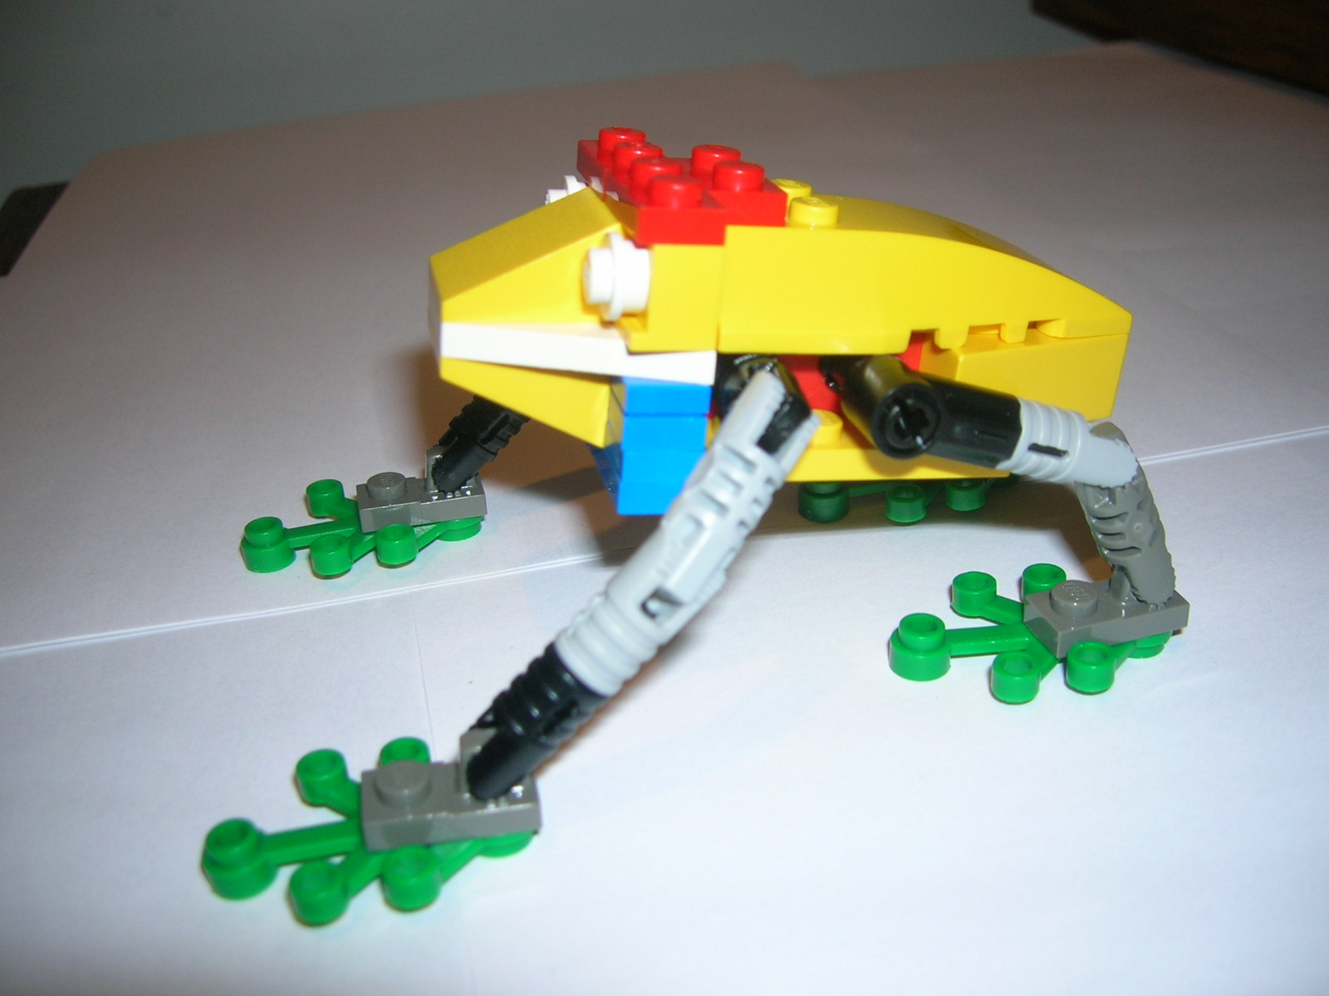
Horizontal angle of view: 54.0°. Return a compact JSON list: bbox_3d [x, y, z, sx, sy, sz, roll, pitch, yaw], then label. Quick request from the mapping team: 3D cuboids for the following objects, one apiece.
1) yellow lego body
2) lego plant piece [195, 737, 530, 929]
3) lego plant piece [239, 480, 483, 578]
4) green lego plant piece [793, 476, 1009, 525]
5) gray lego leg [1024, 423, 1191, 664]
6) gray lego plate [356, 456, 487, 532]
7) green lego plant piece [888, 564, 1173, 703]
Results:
[{"bbox_3d":[0.012,-0.020,0.136,0.072,0.031,0.032,-1,25,-13],"label":"yellow lego body"},{"bbox_3d":[-0.028,0.031,0.123,0.032,0.005,0.021,-8,30,-9],"label":"lego plant piece"},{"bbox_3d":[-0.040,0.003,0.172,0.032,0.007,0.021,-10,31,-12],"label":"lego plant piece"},{"bbox_3d":[0.033,-0.003,0.178,0.032,0.005,0.021,-11,31,-14],"label":"green lego plant piece"},{"bbox_3d":[0.048,0.003,0.140,0.016,0.025,0.008,-10,31,-12],"label":"gray lego leg"},{"bbox_3d":[-0.032,-0.003,0.171,0.016,0.010,0.008,-8,28,-13],"label":"gray lego plate"},{"bbox_3d":[0.041,0.015,0.146,0.032,0.005,0.021,-4,30,-2],"label":"green lego plant piece"}]

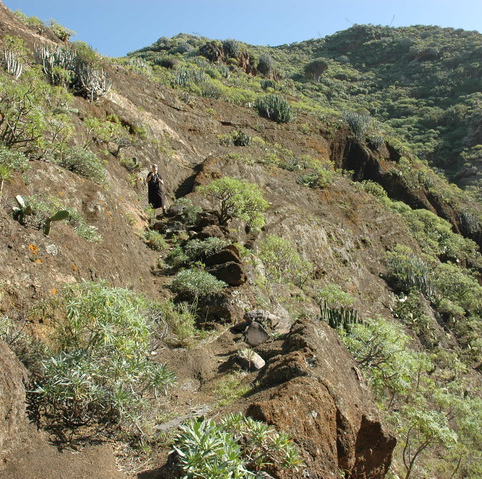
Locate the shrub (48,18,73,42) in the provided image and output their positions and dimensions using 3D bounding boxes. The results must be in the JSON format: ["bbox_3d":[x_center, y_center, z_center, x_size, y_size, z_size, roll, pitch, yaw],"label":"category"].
[{"bbox_3d":[-10.704,-12.394,32.000,1.496,1.381,1.316,0,-3,0],"label":"shrub"}]

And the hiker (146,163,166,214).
[{"bbox_3d":[-2.741,-1.603,17.300,0.580,1.660,0.420,1,-4,-12],"label":"hiker"}]

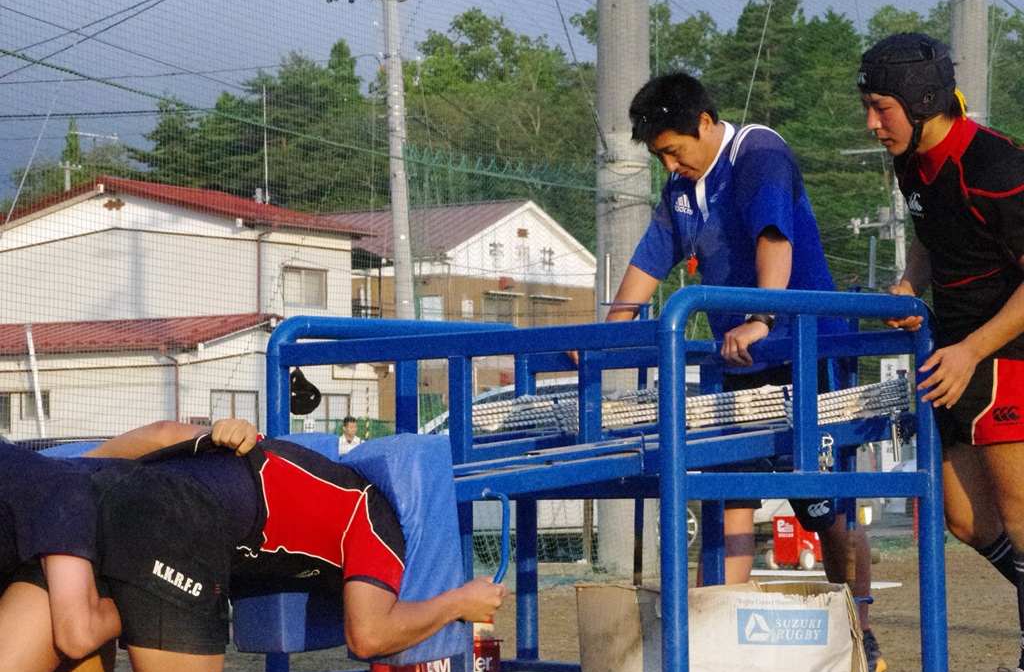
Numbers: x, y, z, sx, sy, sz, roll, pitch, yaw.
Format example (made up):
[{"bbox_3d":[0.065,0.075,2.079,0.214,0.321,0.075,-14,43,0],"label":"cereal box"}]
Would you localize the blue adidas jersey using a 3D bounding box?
[{"bbox_3d":[0.562,-0.214,7.100,0.370,0.620,0.520,-18,8,-36],"label":"blue adidas jersey"}]

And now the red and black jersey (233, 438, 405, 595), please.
[{"bbox_3d":[-0.433,0.386,6.200,0.410,0.320,0.500,11,-6,-17],"label":"red and black jersey"}]

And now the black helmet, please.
[{"bbox_3d":[0.887,-0.575,6.500,0.225,0.200,0.190,-13,2,-21],"label":"black helmet"}]

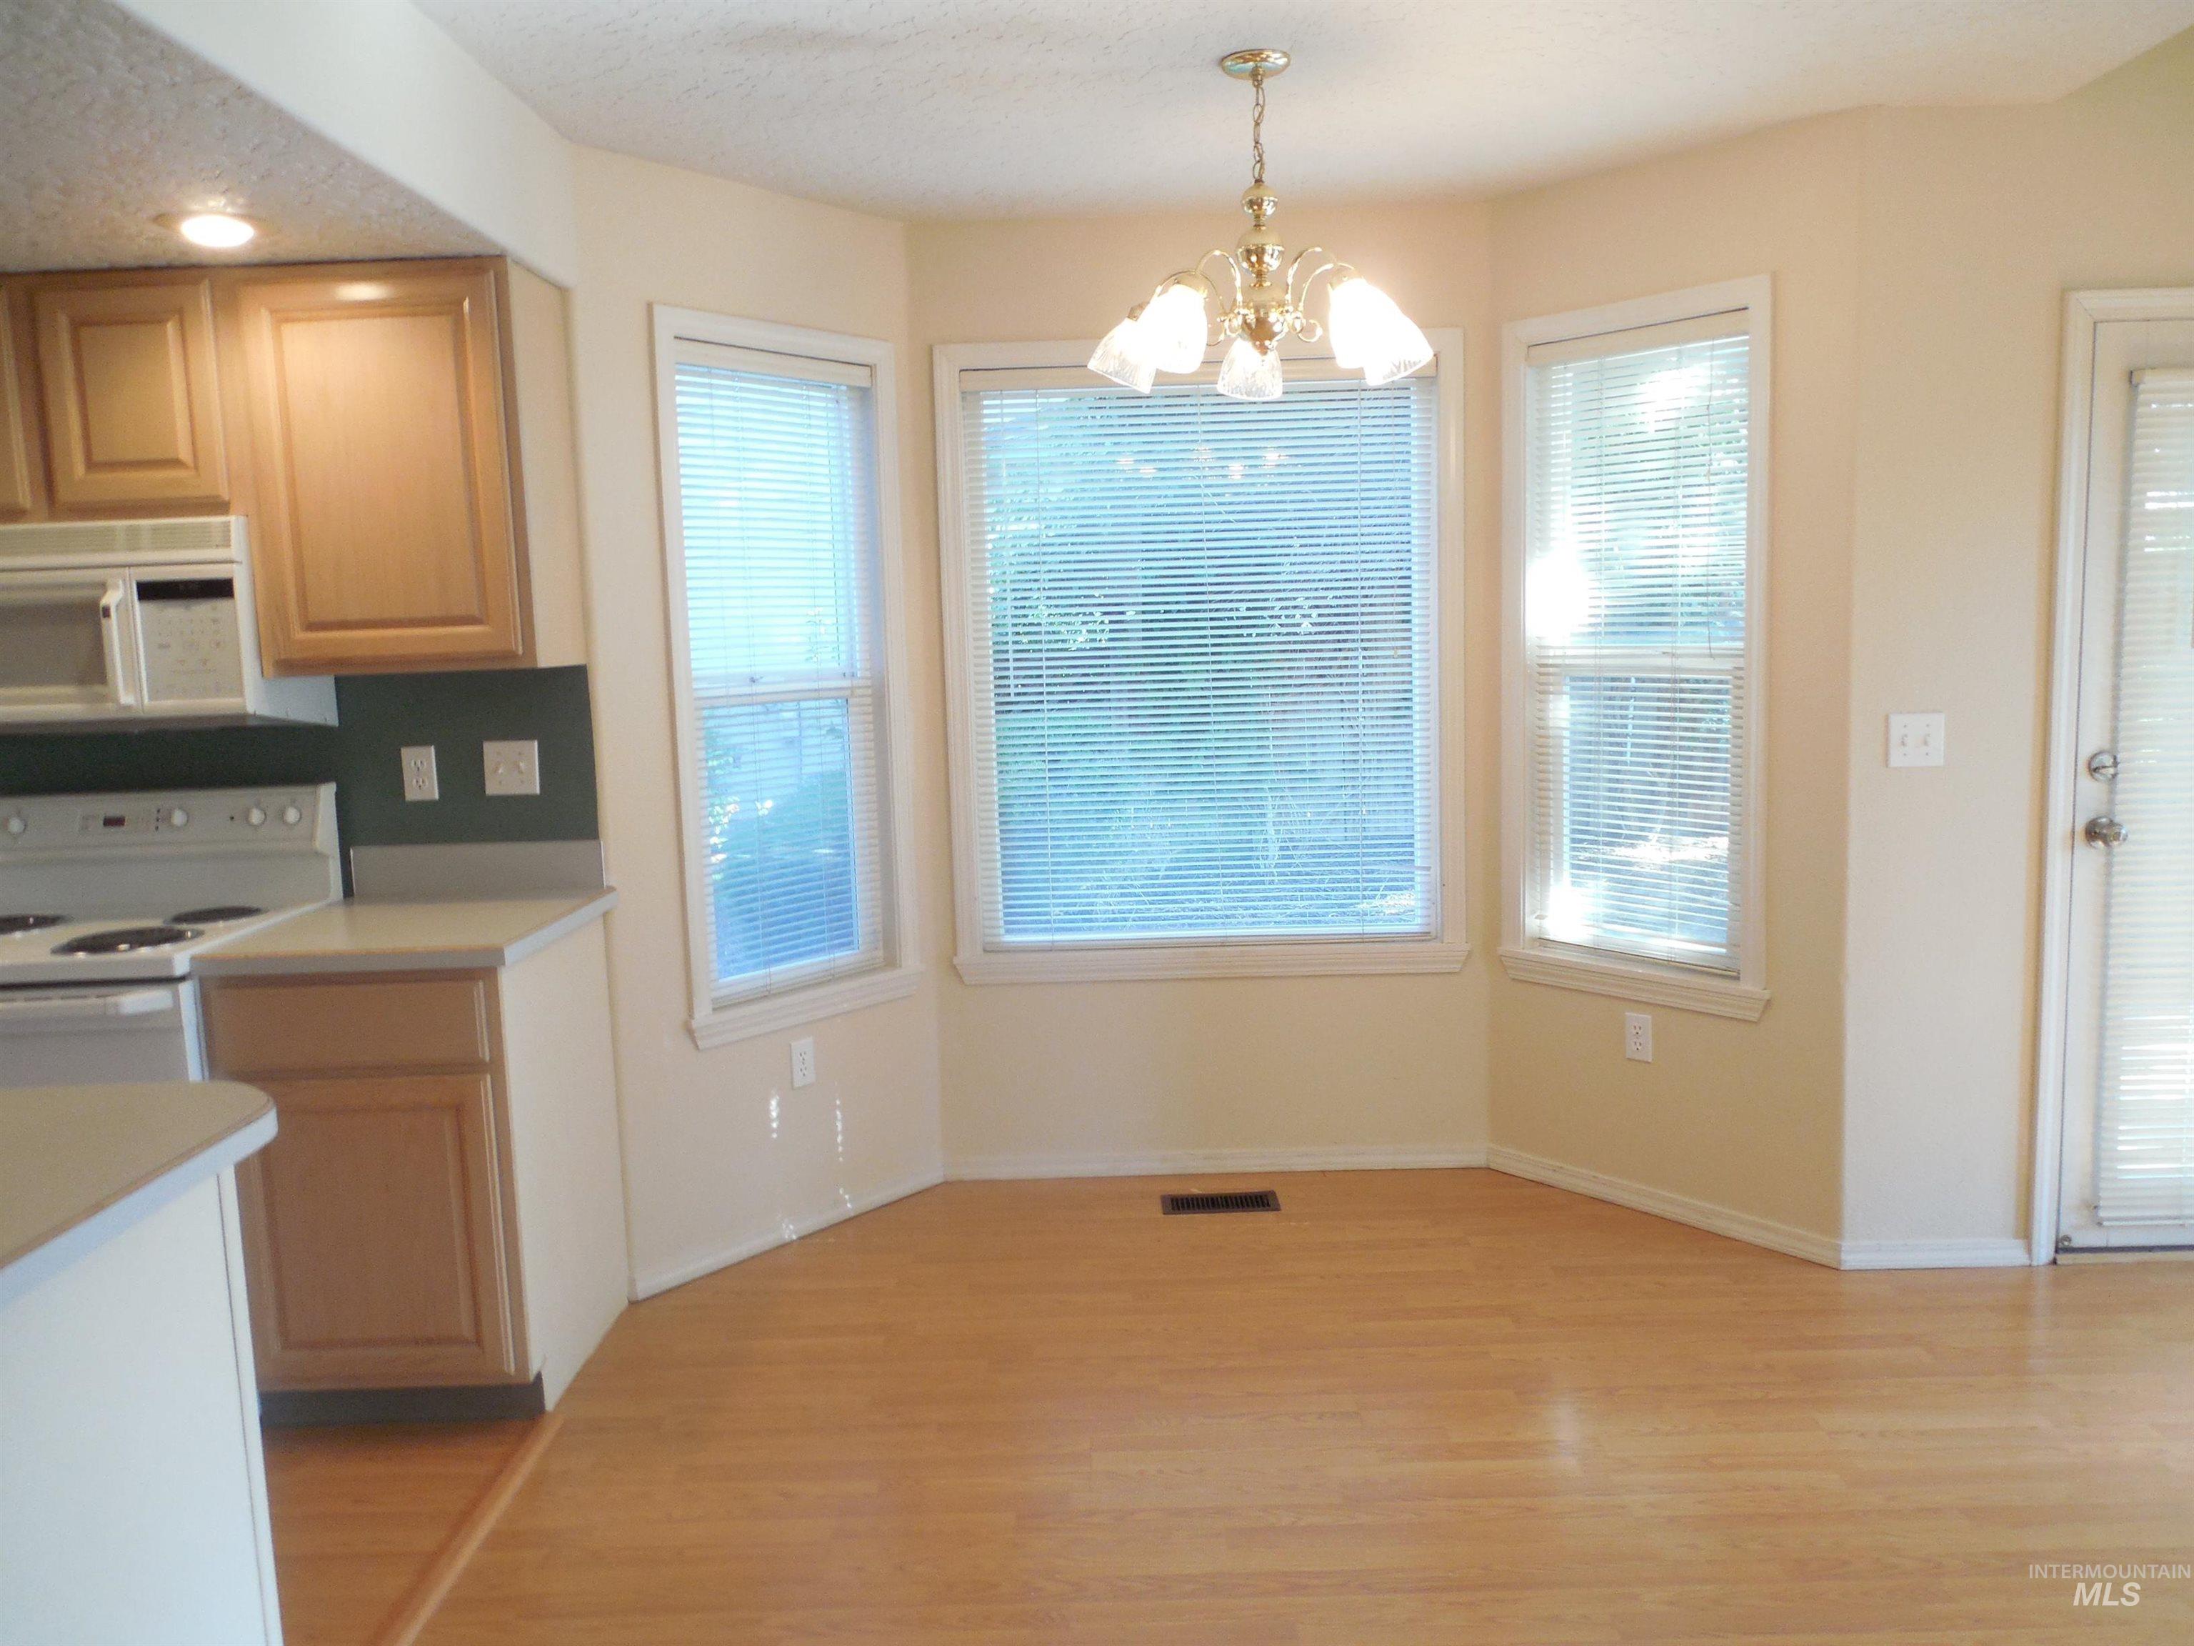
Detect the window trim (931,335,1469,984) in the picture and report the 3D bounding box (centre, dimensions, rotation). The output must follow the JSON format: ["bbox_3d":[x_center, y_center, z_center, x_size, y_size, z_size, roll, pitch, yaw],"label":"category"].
[{"bbox_3d":[0.278,-0.401,4.042,1.340,1.626,0.075,-2,6,1],"label":"window trim"}]

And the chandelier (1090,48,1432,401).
[{"bbox_3d":[0.305,-1.095,2.912,0.655,0.580,0.630,-2,6,1],"label":"chandelier"}]

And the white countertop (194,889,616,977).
[{"bbox_3d":[-1.331,0.213,3.142,0.570,0.038,0.658,-1,6,1],"label":"white countertop"}]

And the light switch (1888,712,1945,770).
[{"bbox_3d":[1.756,-0.175,3.386,0.118,0.114,0.014,-1,6,1],"label":"light switch"}]

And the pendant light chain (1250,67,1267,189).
[{"bbox_3d":[0.302,-1.293,2.951,0.027,0.210,0.027,-1,6,1],"label":"pendant light chain"}]

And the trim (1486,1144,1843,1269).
[{"bbox_3d":[1.344,0.926,3.876,0.016,0.072,0.944,-7,8,-40],"label":"trim"}]

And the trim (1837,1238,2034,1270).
[{"bbox_3d":[1.837,0.944,3.459,0.418,0.064,0.015,-2,6,1],"label":"trim"}]

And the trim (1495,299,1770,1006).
[{"bbox_3d":[1.256,-0.393,3.784,0.050,1.654,0.694,-7,8,-40],"label":"trim"}]

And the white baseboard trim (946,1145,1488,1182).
[{"bbox_3d":[0.314,0.913,4.244,1.460,0.072,0.016,-1,6,1],"label":"white baseboard trim"}]

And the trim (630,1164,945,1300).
[{"bbox_3d":[-0.707,0.972,3.843,0.015,0.064,0.960,4,9,42],"label":"trim"}]

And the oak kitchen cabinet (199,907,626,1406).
[{"bbox_3d":[-1.294,0.658,3.132,0.525,0.876,0.603,-2,6,1],"label":"oak kitchen cabinet"}]

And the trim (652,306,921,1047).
[{"bbox_3d":[-0.714,-0.339,3.792,0.050,1.654,0.692,4,8,40],"label":"trim"}]

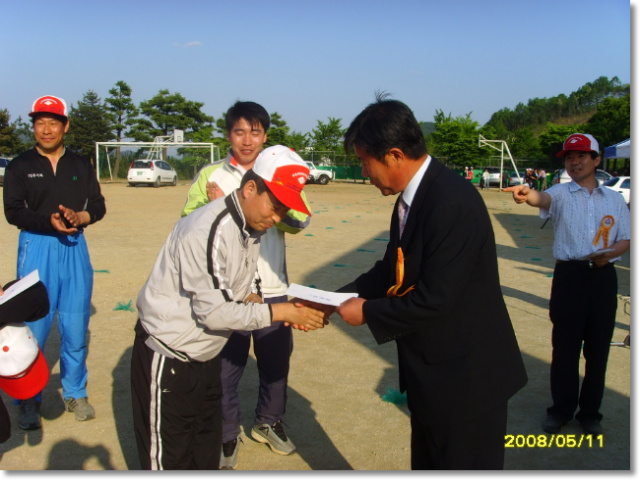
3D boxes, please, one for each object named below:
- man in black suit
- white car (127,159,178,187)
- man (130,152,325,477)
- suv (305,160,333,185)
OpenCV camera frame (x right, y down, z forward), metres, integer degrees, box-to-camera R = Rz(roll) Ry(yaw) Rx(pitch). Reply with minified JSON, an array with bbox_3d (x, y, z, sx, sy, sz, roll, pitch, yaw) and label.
[{"bbox_3d":[0.330,0.406,2.152,0.600,1.630,0.520,2,6,7],"label":"man in black suit"},{"bbox_3d":[-10.071,-4.107,43.836,1.760,1.580,4.350,2,6,6],"label":"white car"},{"bbox_3d":[-0.301,0.437,2.328,0.640,1.500,0.520,3,6,18],"label":"man"},{"bbox_3d":[-1.123,-5.110,54.566,4.300,1.830,1.800,1,6,0],"label":"suv"}]

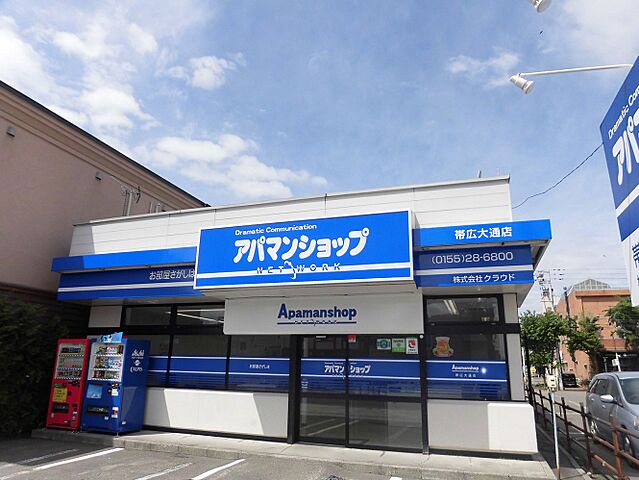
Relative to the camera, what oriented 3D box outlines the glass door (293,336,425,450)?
[{"bbox_3d":[0.683,2.696,7.982,2.389,1.959,0.100,-4,-17,19],"label":"glass door"}]

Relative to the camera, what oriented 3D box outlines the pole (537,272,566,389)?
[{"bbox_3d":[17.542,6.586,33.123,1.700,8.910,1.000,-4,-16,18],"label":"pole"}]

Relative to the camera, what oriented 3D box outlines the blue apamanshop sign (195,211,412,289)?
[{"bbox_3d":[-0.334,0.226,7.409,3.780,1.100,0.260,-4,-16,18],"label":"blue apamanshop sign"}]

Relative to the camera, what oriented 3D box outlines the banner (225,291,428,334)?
[{"bbox_3d":[-0.040,1.430,8.407,3.940,0.710,0.140,-4,-16,18],"label":"banner"}]

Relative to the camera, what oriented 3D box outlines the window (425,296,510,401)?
[{"bbox_3d":[2.492,1.830,7.575,1.332,1.705,0.100,-4,-17,19],"label":"window"}]

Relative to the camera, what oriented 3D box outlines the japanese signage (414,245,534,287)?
[{"bbox_3d":[2.456,0.433,7.146,1.800,0.625,0.100,-4,-17,19],"label":"japanese signage"}]

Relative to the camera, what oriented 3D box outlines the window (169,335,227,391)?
[{"bbox_3d":[-2.489,2.516,9.155,1.360,1.050,0.100,-4,-16,18],"label":"window"}]

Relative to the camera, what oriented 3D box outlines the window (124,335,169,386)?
[{"bbox_3d":[-3.804,2.611,9.643,1.291,1.090,0.100,-4,-17,19],"label":"window"}]

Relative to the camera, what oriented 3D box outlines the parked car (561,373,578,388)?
[{"bbox_3d":[27.696,15.598,49.111,1.500,1.520,3.600,-4,-17,19],"label":"parked car"}]

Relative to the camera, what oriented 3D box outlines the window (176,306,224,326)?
[{"bbox_3d":[-2.493,1.601,9.411,1.260,0.450,0.100,-4,-16,18],"label":"window"}]

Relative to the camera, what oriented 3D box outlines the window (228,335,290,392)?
[{"bbox_3d":[-1.193,2.411,8.749,1.387,1.078,0.100,-4,-17,19],"label":"window"}]

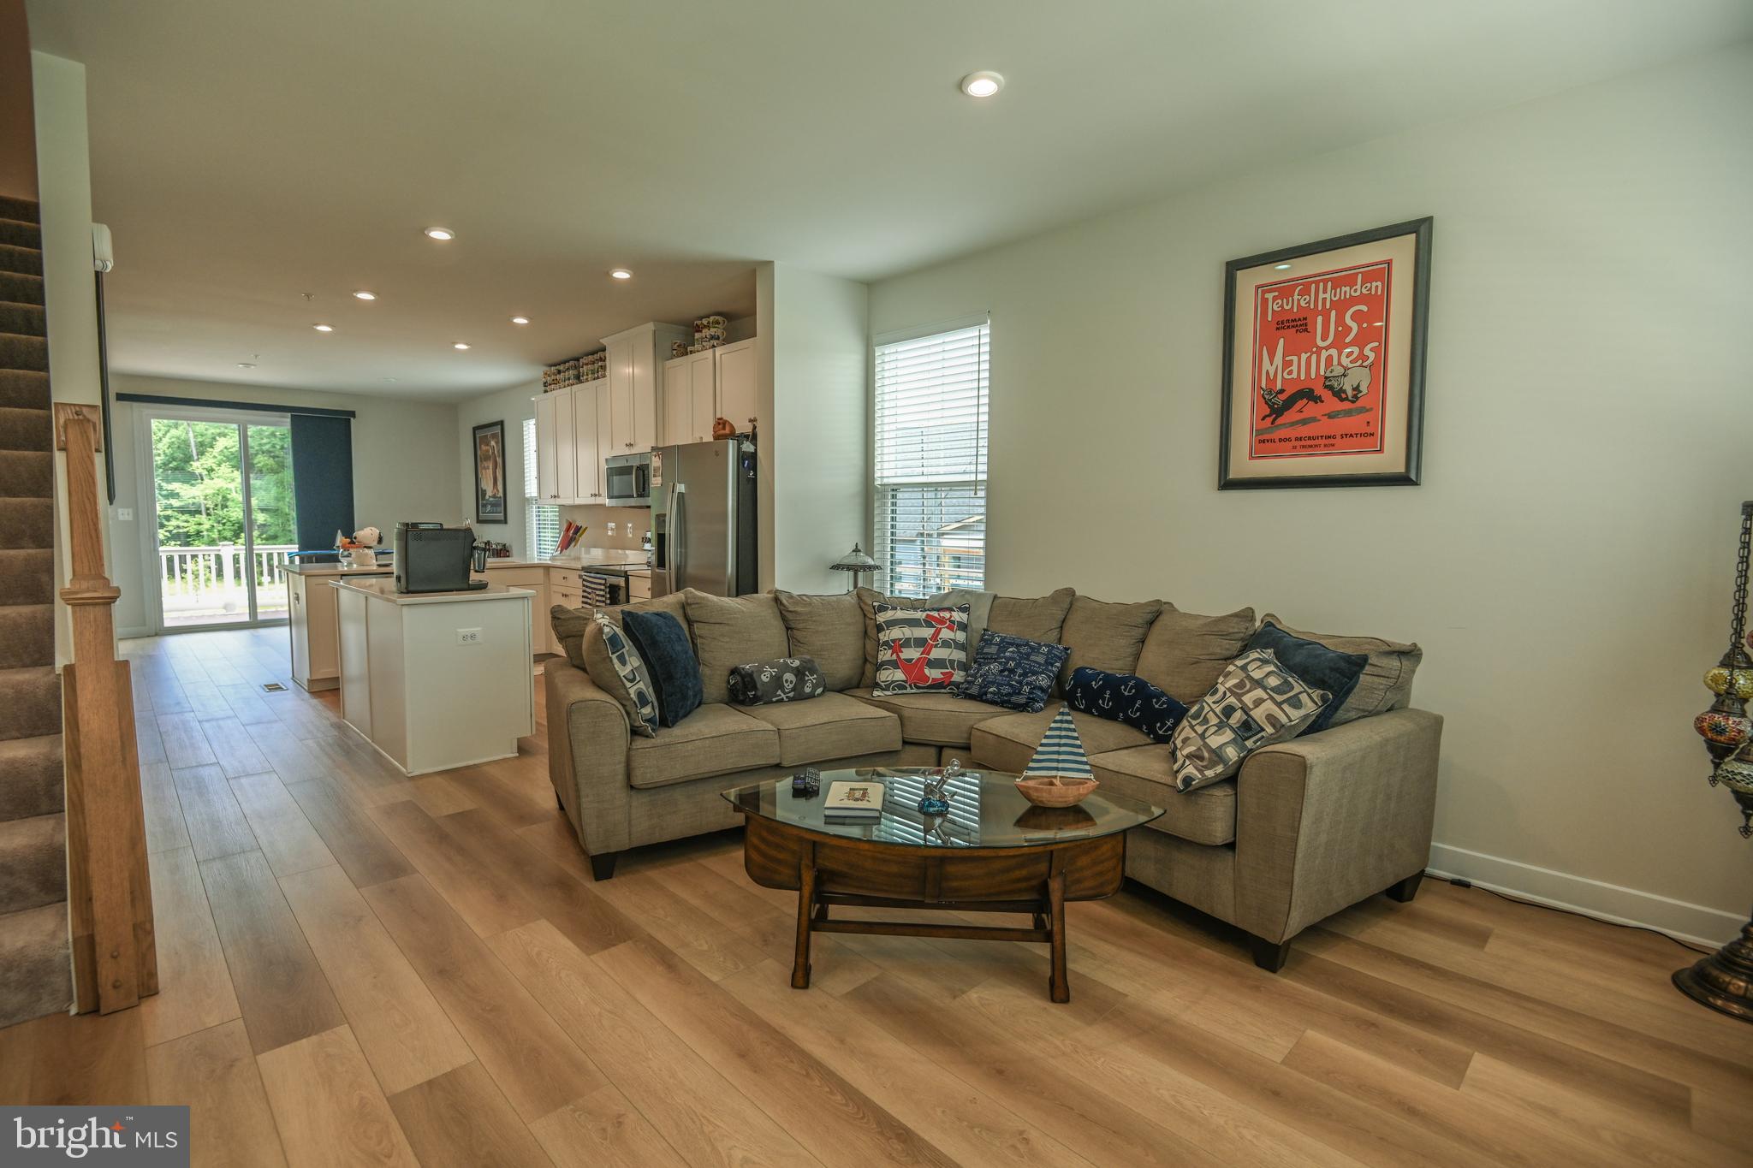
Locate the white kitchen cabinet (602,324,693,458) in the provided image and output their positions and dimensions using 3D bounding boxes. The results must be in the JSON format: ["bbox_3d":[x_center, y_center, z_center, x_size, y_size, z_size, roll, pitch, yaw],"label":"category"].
[{"bbox_3d":[-1.878,-1.544,6.435,0.860,0.960,0.397,5,6,45],"label":"white kitchen cabinet"}]

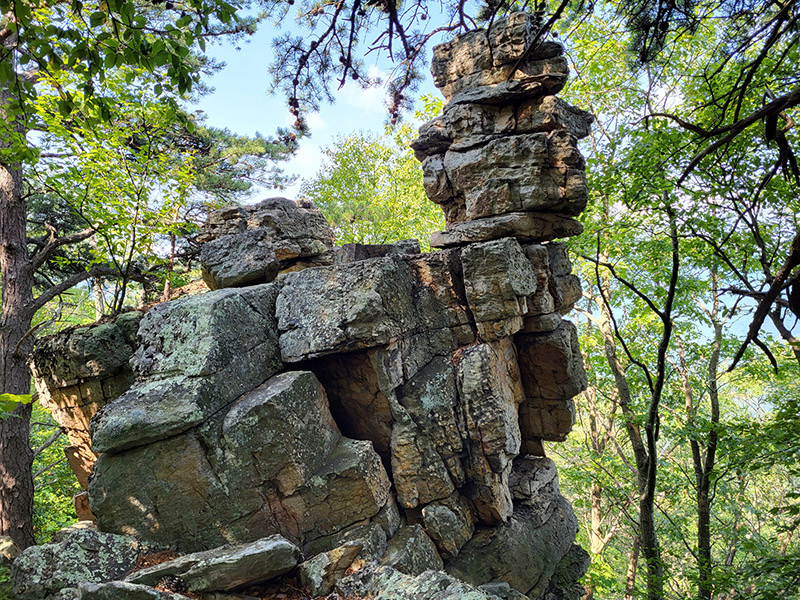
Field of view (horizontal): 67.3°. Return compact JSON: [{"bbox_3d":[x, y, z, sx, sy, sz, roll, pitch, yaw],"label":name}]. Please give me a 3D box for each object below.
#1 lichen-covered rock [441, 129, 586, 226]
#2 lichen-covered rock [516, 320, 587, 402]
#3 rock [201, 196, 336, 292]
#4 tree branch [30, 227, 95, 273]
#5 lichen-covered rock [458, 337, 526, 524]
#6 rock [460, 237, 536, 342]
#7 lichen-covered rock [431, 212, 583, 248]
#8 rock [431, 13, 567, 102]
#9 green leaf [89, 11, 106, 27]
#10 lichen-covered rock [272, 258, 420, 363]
[{"bbox_3d":[1.133,-1.233,6.000,1.310,0.780,1.000,-4,-5,9],"label":"lichen-covered rock"},{"bbox_3d":[1.538,0.624,6.100,0.650,0.780,0.800,-1,-5,11],"label":"lichen-covered rock"},{"bbox_3d":[-1.298,-0.536,5.800,1.130,0.780,0.900,0,-5,6],"label":"rock"},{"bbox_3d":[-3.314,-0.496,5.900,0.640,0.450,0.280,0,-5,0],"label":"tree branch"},{"bbox_3d":[0.828,1.194,5.500,0.480,1.580,0.550,-8,-5,14],"label":"lichen-covered rock"},{"bbox_3d":[0.944,-0.109,5.700,0.660,0.880,0.700,-3,-5,14],"label":"rock"},{"bbox_3d":[1.055,-0.688,5.950,1.400,0.250,1.000,-4,-5,6],"label":"lichen-covered rock"},{"bbox_3d":[1.000,-2.452,6.100,1.240,0.750,0.950,-4,-5,9],"label":"rock"},{"bbox_3d":[-1.455,-1.356,2.900,0.075,0.070,0.030,0,-5,0],"label":"green leaf"},{"bbox_3d":[-0.476,0.085,5.350,1.100,0.800,0.900,-6,-5,8],"label":"lichen-covered rock"}]

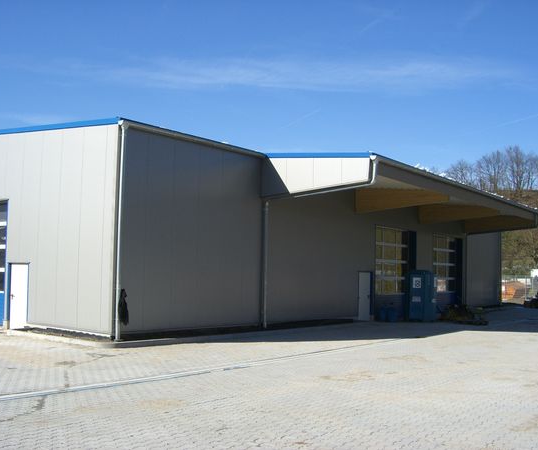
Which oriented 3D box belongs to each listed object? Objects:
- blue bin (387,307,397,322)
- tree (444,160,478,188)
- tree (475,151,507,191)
[{"bbox_3d":[5.156,3.737,27.500,0.410,0.670,0.410,-3,-6,38],"label":"blue bin"},{"bbox_3d":[43.836,-11.500,150.000,7.200,7.600,6.500,1,-5,0],"label":"tree"},{"bbox_3d":[50.668,-12.297,150.000,7.300,9.700,6.500,1,-5,0],"label":"tree"}]

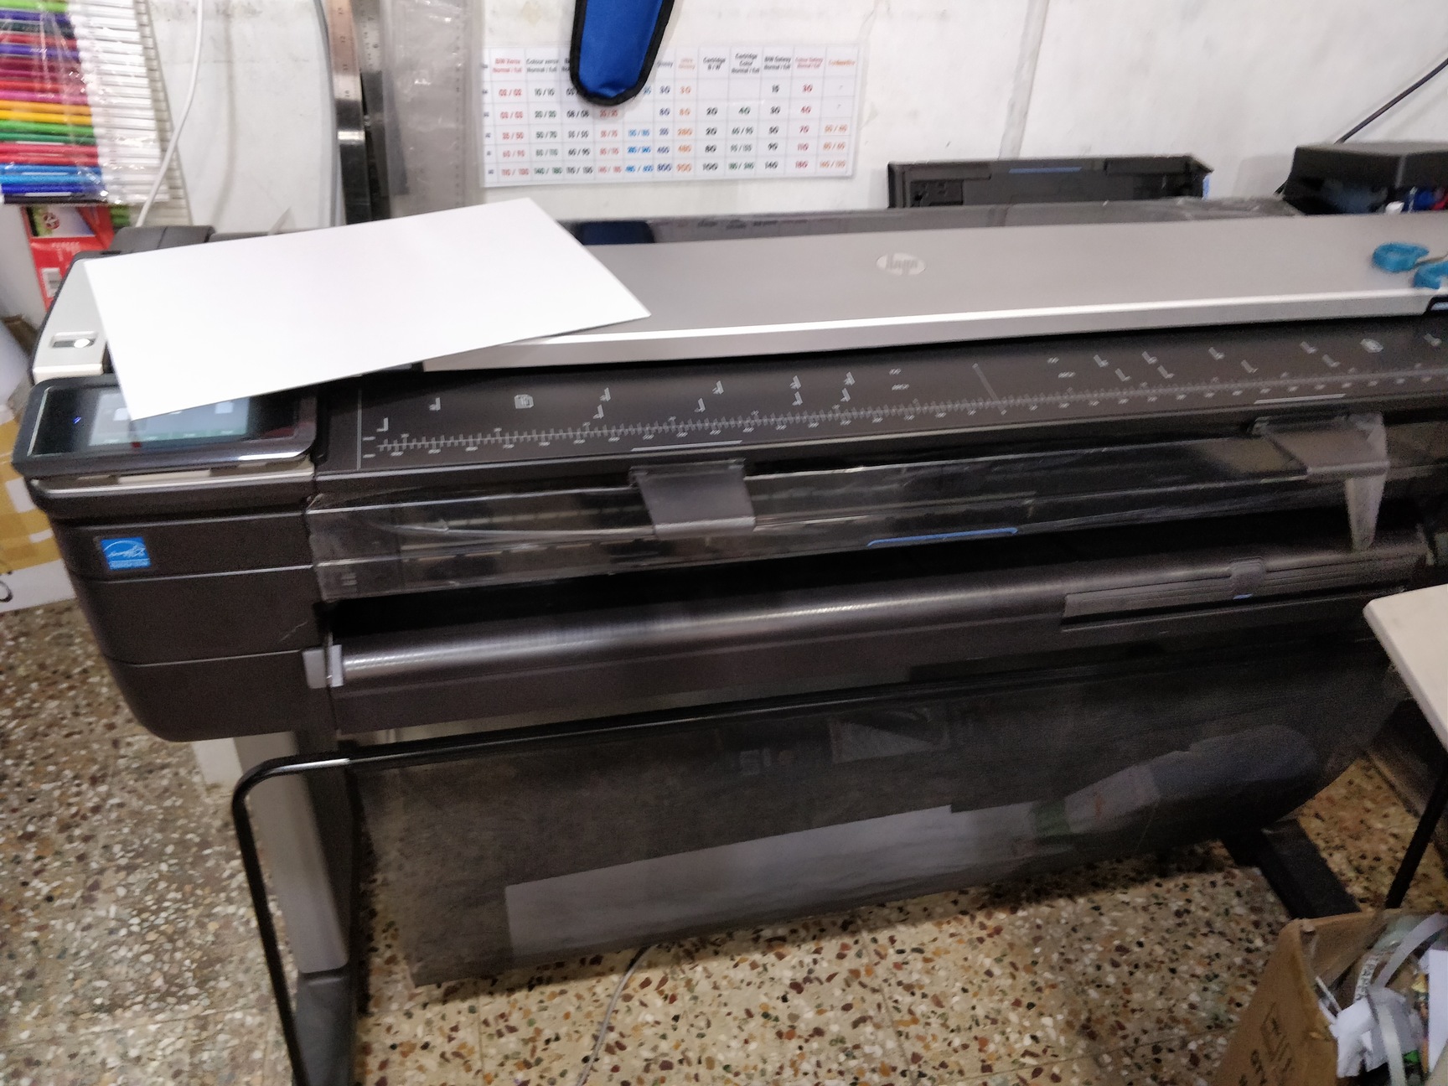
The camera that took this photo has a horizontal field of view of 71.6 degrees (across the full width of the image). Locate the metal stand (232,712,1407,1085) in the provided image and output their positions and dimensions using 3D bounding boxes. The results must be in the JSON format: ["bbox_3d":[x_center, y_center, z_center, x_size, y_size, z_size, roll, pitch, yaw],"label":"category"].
[{"bbox_3d":[0.162,0.266,1.278,1.370,0.610,0.570,-5,33,-10],"label":"metal stand"}]

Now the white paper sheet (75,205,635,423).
[{"bbox_3d":[-0.283,-0.204,0.804,0.380,0.004,0.256,-18,45,-26],"label":"white paper sheet"}]

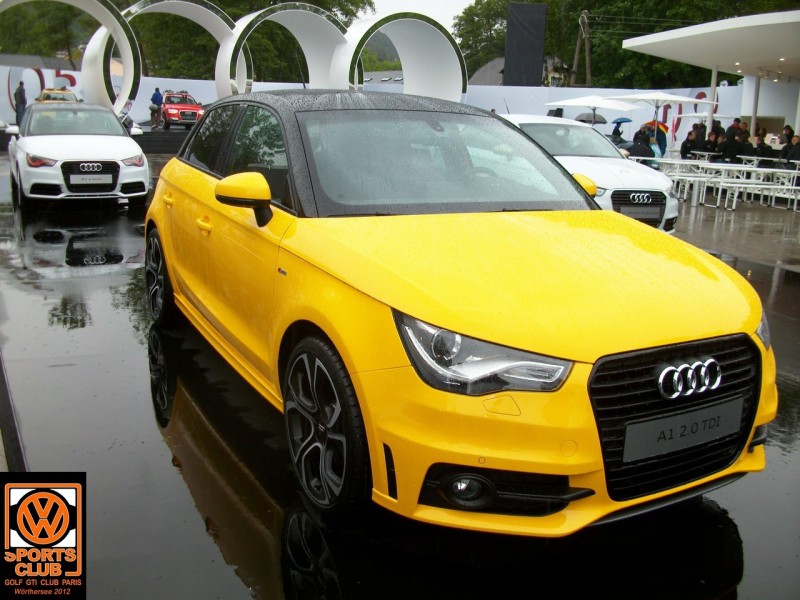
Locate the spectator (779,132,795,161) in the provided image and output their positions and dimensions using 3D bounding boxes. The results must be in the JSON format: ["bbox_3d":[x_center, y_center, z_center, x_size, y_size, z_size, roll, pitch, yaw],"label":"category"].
[{"bbox_3d":[10.382,-3.755,21.000,0.500,1.450,0.450,9,15,24],"label":"spectator"}]

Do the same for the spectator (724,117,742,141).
[{"bbox_3d":[9.295,-4.211,22.098,0.520,1.770,0.360,-2,13,-17],"label":"spectator"}]

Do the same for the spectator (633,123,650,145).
[{"bbox_3d":[6.147,-3.754,20.000,0.500,1.550,0.400,11,16,32],"label":"spectator"}]

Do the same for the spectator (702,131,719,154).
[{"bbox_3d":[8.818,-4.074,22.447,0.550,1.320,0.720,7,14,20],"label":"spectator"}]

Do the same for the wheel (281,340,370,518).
[{"bbox_3d":[-0.183,0.411,2.598,0.220,0.610,0.610,-5,16,-29],"label":"wheel"}]

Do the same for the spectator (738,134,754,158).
[{"bbox_3d":[9.018,-3.663,20.647,0.550,1.320,0.720,11,16,36],"label":"spectator"}]

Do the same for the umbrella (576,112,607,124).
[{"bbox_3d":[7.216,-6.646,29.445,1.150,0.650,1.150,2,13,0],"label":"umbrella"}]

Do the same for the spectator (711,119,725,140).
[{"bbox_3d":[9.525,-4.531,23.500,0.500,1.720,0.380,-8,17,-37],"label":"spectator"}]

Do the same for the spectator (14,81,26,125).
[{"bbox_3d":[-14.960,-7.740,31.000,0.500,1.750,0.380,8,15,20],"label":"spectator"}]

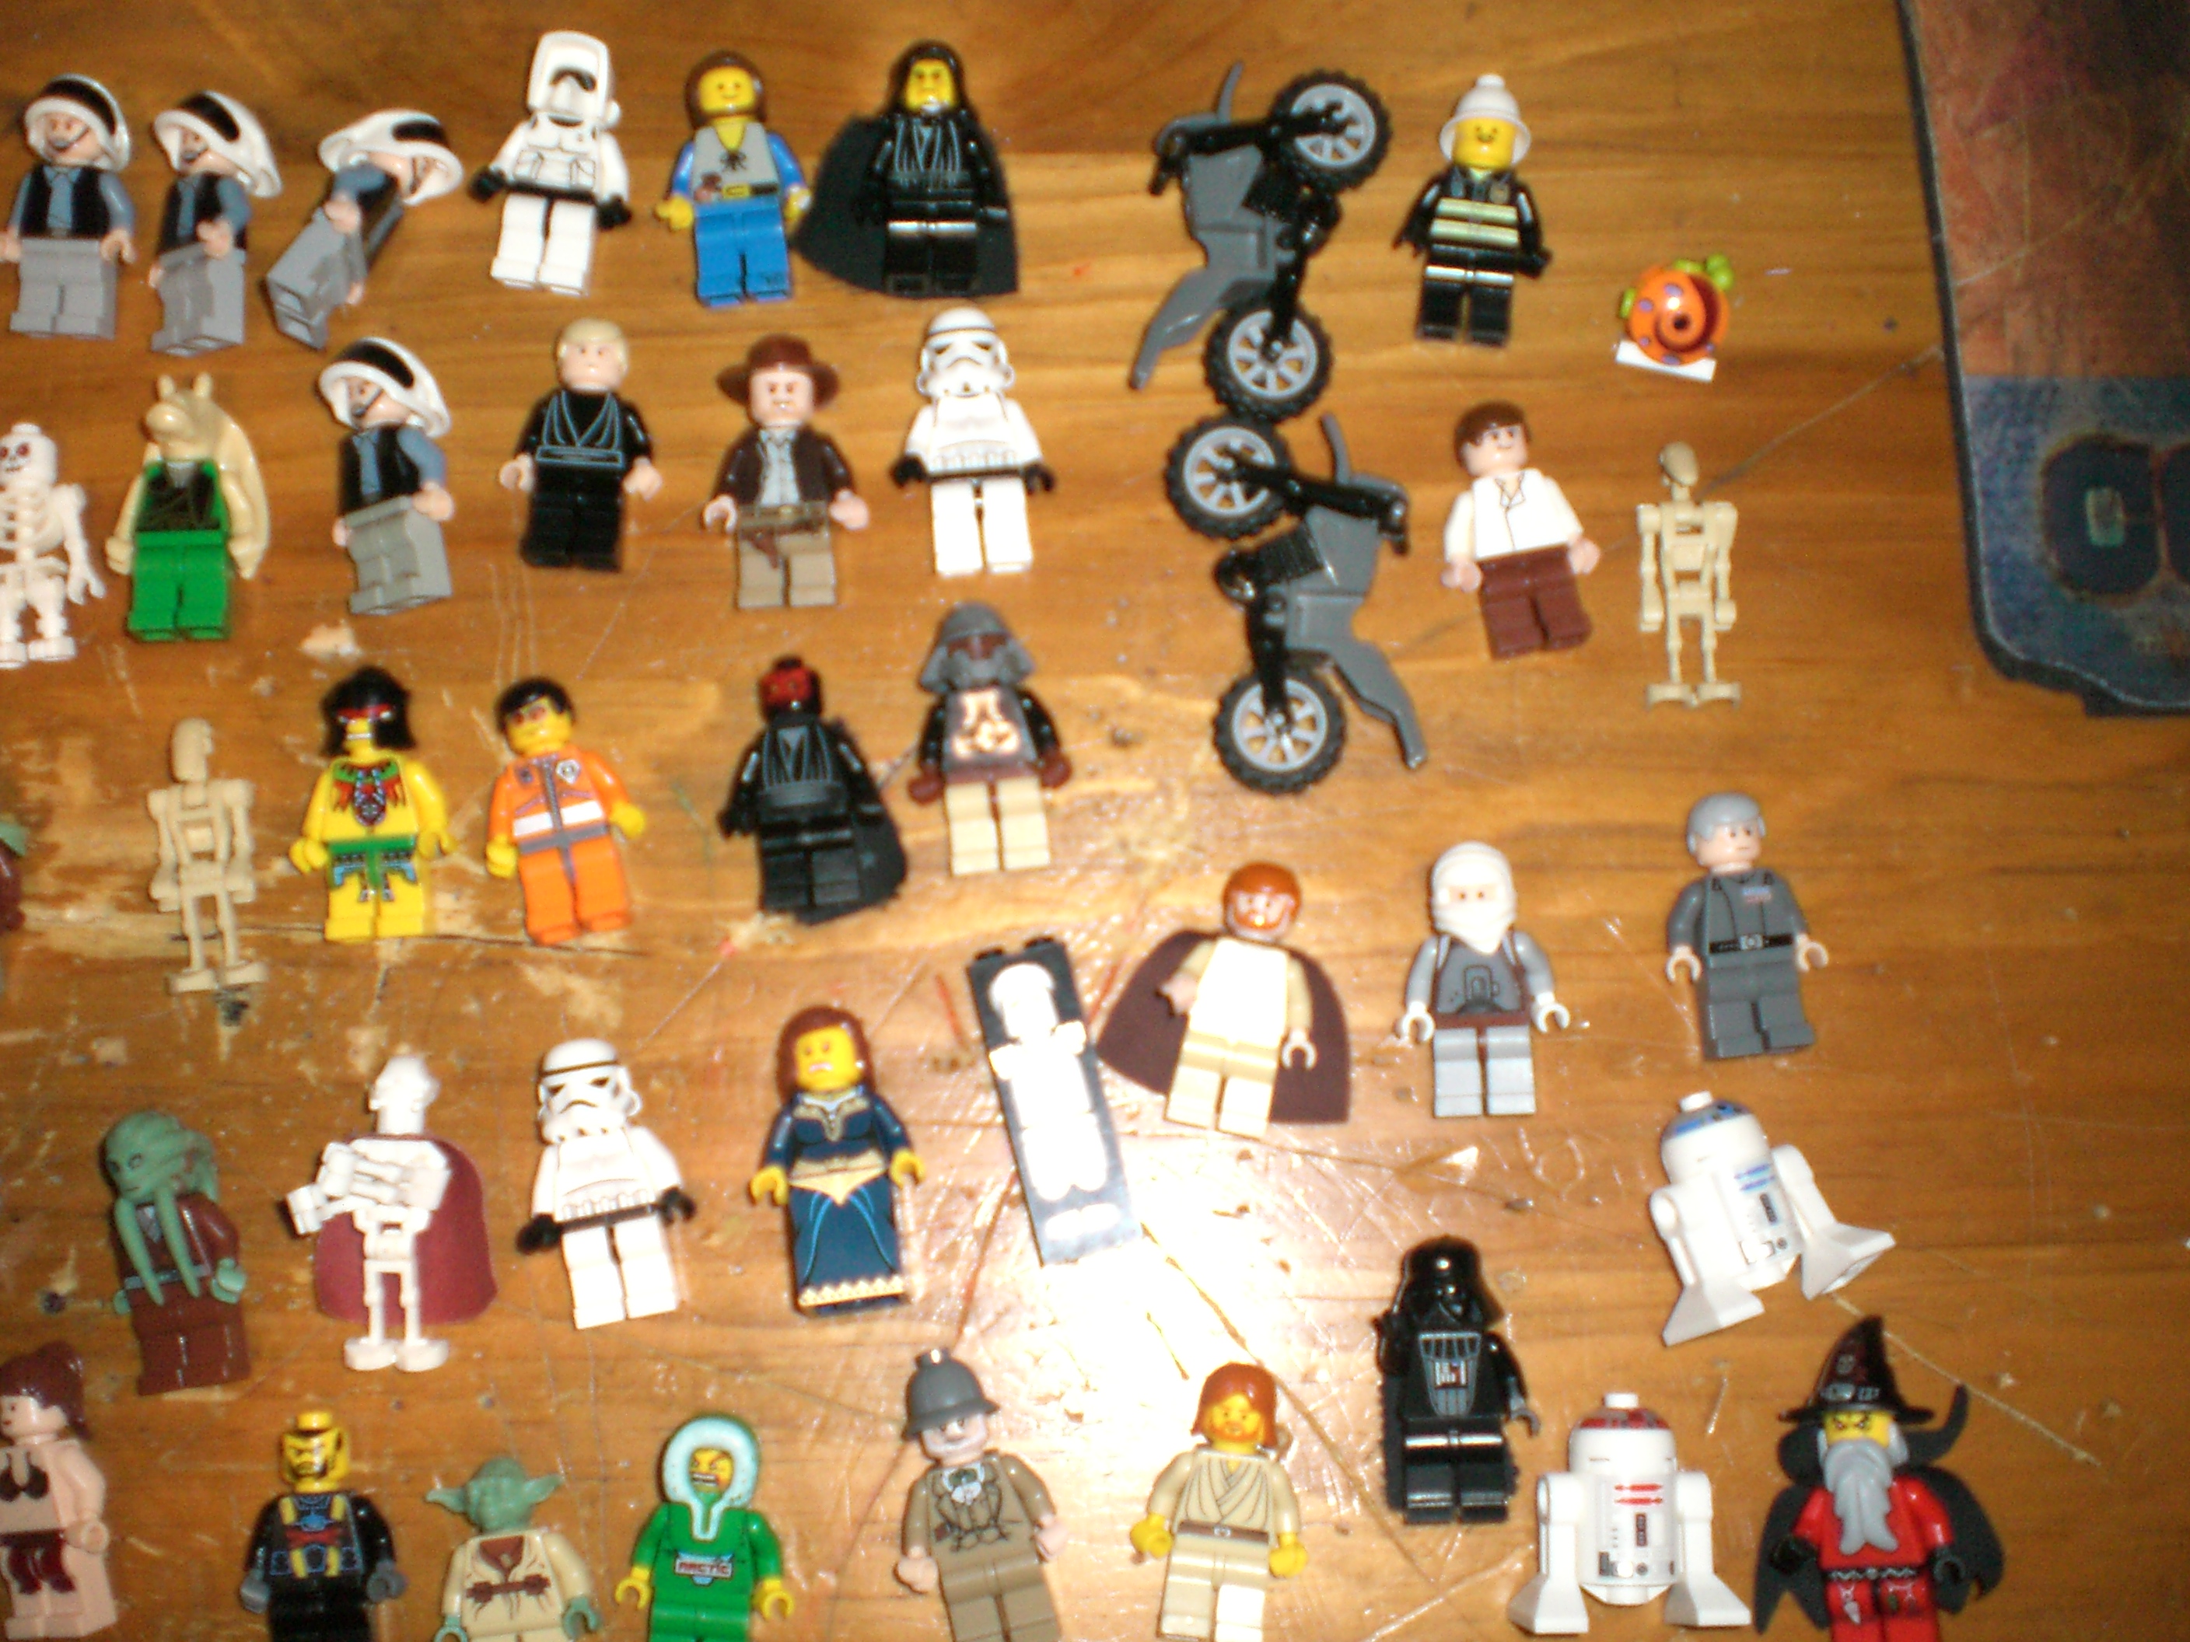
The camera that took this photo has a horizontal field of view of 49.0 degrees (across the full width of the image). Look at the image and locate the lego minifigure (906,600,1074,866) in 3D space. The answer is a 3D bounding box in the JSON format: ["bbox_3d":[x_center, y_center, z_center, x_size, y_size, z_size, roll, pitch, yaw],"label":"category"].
[{"bbox_3d":[-0.017,-0.013,0.377,0.025,0.014,0.043,-5,85,-1],"label":"lego minifigure"}]

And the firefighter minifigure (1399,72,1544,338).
[{"bbox_3d":[0.062,-0.099,0.390,0.025,0.015,0.045,8,85,1],"label":"firefighter minifigure"}]

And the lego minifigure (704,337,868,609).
[{"bbox_3d":[-0.051,-0.058,0.396,0.027,0.018,0.046,-4,88,-2],"label":"lego minifigure"}]

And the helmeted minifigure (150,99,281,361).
[{"bbox_3d":[-0.141,-0.096,0.385,0.023,0.018,0.043,-6,79,37],"label":"helmeted minifigure"}]

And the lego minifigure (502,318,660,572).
[{"bbox_3d":[-0.083,-0.061,0.390,0.026,0.013,0.041,3,84,1],"label":"lego minifigure"}]

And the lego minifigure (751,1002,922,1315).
[{"bbox_3d":[-0.040,0.051,0.366,0.027,0.016,0.045,-8,85,-1],"label":"lego minifigure"}]

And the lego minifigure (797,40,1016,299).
[{"bbox_3d":[-0.032,-0.110,0.406,0.037,0.013,0.045,-1,85,1],"label":"lego minifigure"}]

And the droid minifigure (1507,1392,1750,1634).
[{"bbox_3d":[0.079,0.103,0.359,0.034,0.016,0.035,1,82,0],"label":"droid minifigure"}]

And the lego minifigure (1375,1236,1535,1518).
[{"bbox_3d":[0.054,0.084,0.362,0.024,0.016,0.041,-1,85,0],"label":"lego minifigure"}]

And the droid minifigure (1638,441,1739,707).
[{"bbox_3d":[0.097,-0.041,0.394,0.017,0.011,0.044,-1,82,1],"label":"droid minifigure"}]

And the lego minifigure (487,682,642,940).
[{"bbox_3d":[-0.083,-0.001,0.379,0.025,0.013,0.041,-12,85,-2],"label":"lego minifigure"}]

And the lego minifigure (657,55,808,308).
[{"bbox_3d":[-0.060,-0.106,0.398,0.025,0.015,0.042,-5,86,-1],"label":"lego minifigure"}]

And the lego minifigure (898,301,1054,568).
[{"bbox_3d":[-0.020,-0.061,0.390,0.026,0.015,0.043,-5,86,-1],"label":"lego minifigure"}]

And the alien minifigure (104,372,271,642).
[{"bbox_3d":[-0.151,-0.052,0.398,0.028,0.015,0.045,-2,84,-7],"label":"alien minifigure"}]

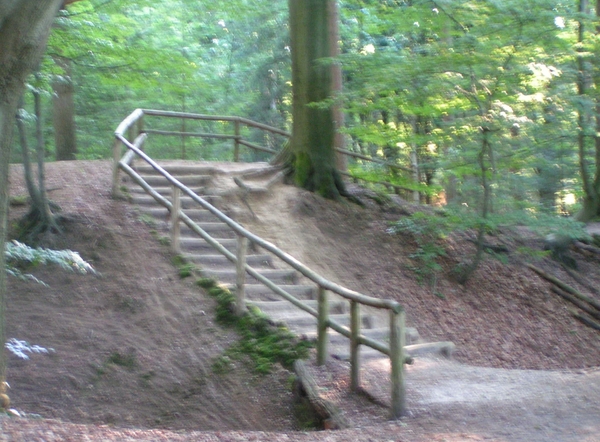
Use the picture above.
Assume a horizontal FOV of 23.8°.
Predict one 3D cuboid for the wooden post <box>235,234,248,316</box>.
[{"bbox_3d":[-0.786,0.732,19.100,0.125,1.102,0.125,0,-1,0],"label":"wooden post"}]

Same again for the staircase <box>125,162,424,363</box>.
[{"bbox_3d":[-0.550,0.389,21.497,1.650,2.850,7.900,0,-1,-26],"label":"staircase"}]

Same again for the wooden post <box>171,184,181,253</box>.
[{"bbox_3d":[-1.848,-0.007,21.100,0.120,1.009,0.120,0,-1,0],"label":"wooden post"}]

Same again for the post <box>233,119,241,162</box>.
[{"bbox_3d":[-1.330,-1.673,30.000,0.120,0.981,0.120,0,-1,0],"label":"post"}]

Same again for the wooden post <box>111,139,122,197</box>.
[{"bbox_3d":[-2.995,-0.865,23.200,0.120,0.963,0.120,0,-1,0],"label":"wooden post"}]

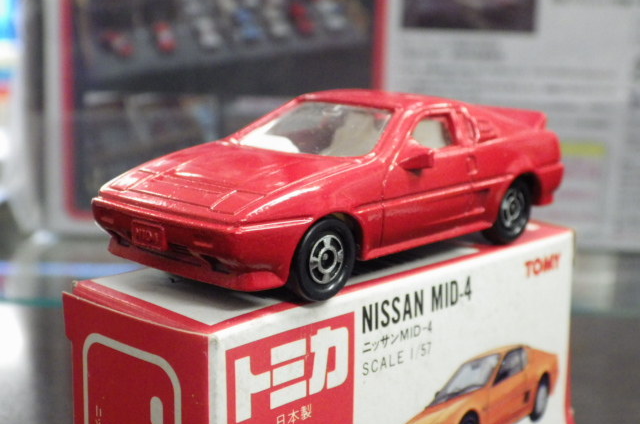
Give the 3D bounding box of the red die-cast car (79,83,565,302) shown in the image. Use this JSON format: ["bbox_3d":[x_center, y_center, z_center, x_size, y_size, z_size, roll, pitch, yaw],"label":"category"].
[{"bbox_3d":[0.004,-0.005,0.160,0.031,0.024,0.074,12,17,43],"label":"red die-cast car"}]

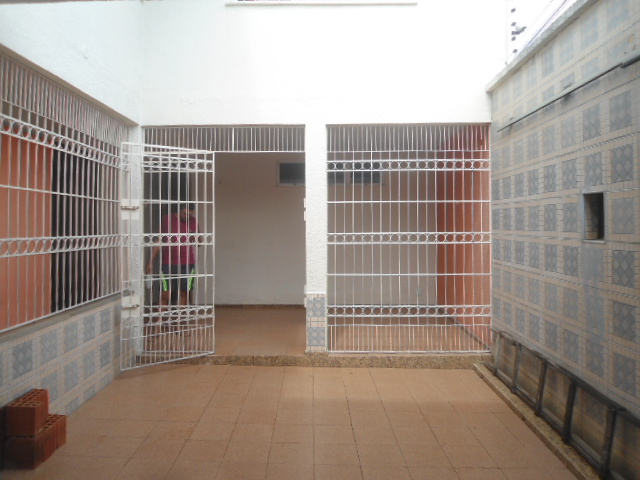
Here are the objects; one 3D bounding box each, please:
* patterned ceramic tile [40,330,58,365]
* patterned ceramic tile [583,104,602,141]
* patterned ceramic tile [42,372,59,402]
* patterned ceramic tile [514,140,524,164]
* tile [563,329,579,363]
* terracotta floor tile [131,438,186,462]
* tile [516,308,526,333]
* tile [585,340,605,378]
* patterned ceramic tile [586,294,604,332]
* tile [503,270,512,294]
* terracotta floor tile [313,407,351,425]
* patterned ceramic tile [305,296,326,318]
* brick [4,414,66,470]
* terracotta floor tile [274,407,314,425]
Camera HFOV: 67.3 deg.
[{"bbox_3d":[-1.979,0.783,3.509,0.012,0.207,0.210,0,2,-1],"label":"patterned ceramic tile"},{"bbox_3d":[1.903,-0.818,3.360,0.010,0.218,0.218,0,2,1],"label":"patterned ceramic tile"},{"bbox_3d":[-1.968,1.073,3.496,0.012,0.207,0.213,0,2,0],"label":"patterned ceramic tile"},{"bbox_3d":[1.841,-0.806,4.426,0.010,0.207,0.207,0,1,1],"label":"patterned ceramic tile"},{"bbox_3d":[1.831,0.769,3.503,0.010,0.205,0.205,0,2,1],"label":"tile"},{"bbox_3d":[-1.091,1.430,3.264,0.300,0.012,0.300,1,2,-1],"label":"terracotta floor tile"},{"bbox_3d":[1.864,0.746,4.451,0.012,0.207,0.210,-1,2,1],"label":"tile"},{"bbox_3d":[1.825,0.792,3.185,0.010,0.207,0.207,0,1,1],"label":"tile"},{"bbox_3d":[1.791,0.470,3.117,0.012,0.207,0.213,0,2,1],"label":"patterned ceramic tile"},{"bbox_3d":[1.812,0.412,4.639,0.010,0.203,0.203,0,1,1],"label":"tile"},{"bbox_3d":[0.107,1.444,3.894,0.300,0.012,0.300,1,2,-1],"label":"terracotta floor tile"},{"bbox_3d":[-0.038,0.743,5.288,0.208,0.212,0.010,0,2,0],"label":"patterned ceramic tile"},{"bbox_3d":[-1.818,1.297,3.084,0.185,0.195,0.335,0,2,0],"label":"brick"},{"bbox_3d":[-0.205,1.428,3.878,0.300,0.010,0.300,0,2,-1],"label":"terracotta floor tile"}]

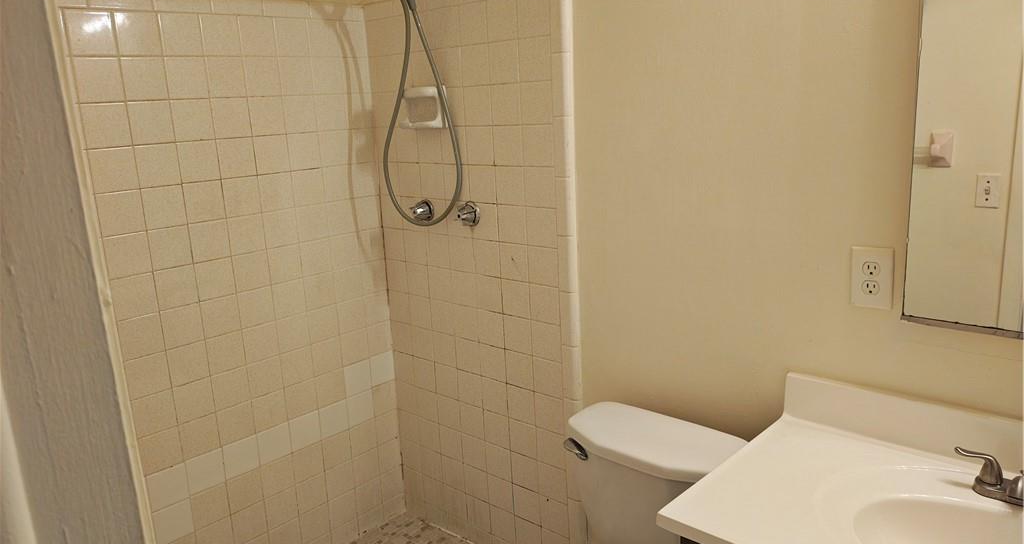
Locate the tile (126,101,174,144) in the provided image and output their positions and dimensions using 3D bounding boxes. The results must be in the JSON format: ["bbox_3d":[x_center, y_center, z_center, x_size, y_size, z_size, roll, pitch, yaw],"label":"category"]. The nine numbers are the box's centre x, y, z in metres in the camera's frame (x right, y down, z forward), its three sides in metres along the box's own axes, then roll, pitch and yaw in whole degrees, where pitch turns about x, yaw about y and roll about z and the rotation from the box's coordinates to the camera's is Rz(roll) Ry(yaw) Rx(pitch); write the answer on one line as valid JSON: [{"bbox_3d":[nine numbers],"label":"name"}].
[{"bbox_3d":[-0.931,-0.385,1.909,0.008,0.108,0.108,9,17,42],"label":"tile"}]

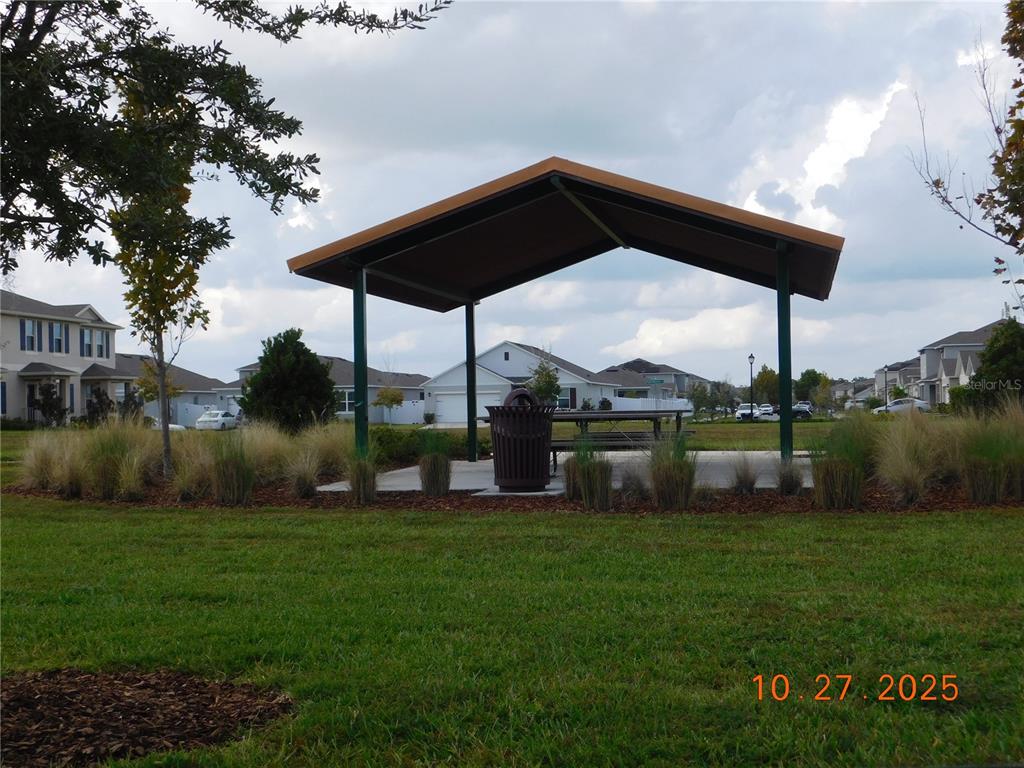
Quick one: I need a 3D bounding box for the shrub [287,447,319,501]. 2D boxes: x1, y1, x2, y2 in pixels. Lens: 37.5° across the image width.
[{"bbox_3d":[-2.184,0.943,15.800,0.335,0.555,0.335,-1,-1,0],"label":"shrub"}]

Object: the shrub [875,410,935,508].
[{"bbox_3d":[3.730,0.697,14.300,0.588,0.929,0.588,-1,-1,0],"label":"shrub"}]

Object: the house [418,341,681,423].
[{"bbox_3d":[1.322,-0.145,123.655,12.800,6.200,21.000,-1,-1,9],"label":"house"}]

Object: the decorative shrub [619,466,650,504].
[{"bbox_3d":[1.096,0.908,13.500,0.286,0.337,0.286,-1,-1,5],"label":"decorative shrub"}]

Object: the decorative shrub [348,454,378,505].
[{"bbox_3d":[-1.364,0.881,13.768,0.256,0.470,0.256,-1,-1,-6],"label":"decorative shrub"}]

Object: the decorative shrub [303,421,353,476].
[{"bbox_3d":[-2.495,0.872,20.400,0.676,0.757,0.680,-1,-1,0],"label":"decorative shrub"}]

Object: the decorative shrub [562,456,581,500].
[{"bbox_3d":[0.563,0.874,14.034,0.242,0.414,0.242,-1,-1,2],"label":"decorative shrub"}]

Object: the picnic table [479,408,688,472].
[{"bbox_3d":[0.905,0.734,19.100,2.500,0.770,1.600,-1,-1,10],"label":"picnic table"}]

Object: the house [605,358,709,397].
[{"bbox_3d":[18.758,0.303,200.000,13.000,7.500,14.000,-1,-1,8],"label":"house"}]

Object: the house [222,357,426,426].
[{"bbox_3d":[-15.090,0.521,120.707,12.000,5.500,19.000,-1,-1,8],"label":"house"}]

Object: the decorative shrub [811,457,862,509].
[{"bbox_3d":[3.016,0.923,14.000,0.473,0.501,0.473,-1,-1,0],"label":"decorative shrub"}]

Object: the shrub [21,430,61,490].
[{"bbox_3d":[-5.813,0.943,18.600,0.493,0.740,0.520,-1,-1,0],"label":"shrub"}]

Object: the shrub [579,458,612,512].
[{"bbox_3d":[0.697,0.839,12.592,0.284,0.463,0.284,-1,-1,3],"label":"shrub"}]

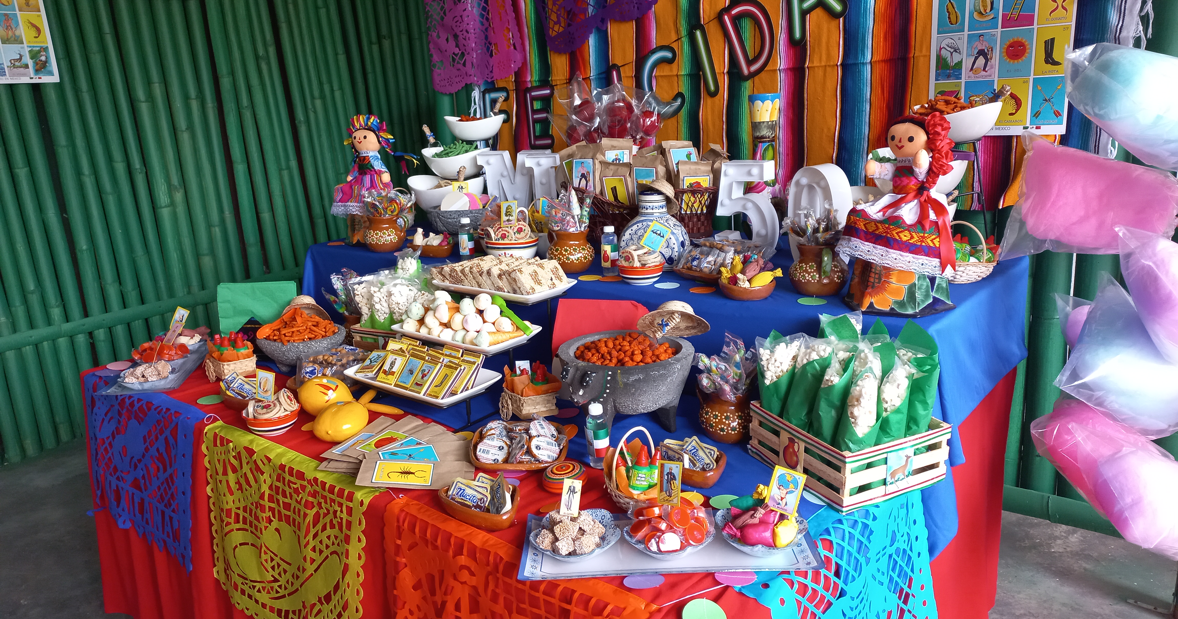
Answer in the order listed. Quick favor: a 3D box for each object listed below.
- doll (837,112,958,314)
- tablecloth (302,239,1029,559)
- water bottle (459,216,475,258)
[{"bbox_3d":[0.576,-0.186,1.586,0.130,0.356,0.205,-17,21,-39],"label":"doll"},{"bbox_3d":[-0.075,0.098,2.200,2.050,0.430,1.040,8,19,40],"label":"tablecloth"},{"bbox_3d":[-0.338,-0.189,2.316,0.043,0.112,0.043,-2,14,6],"label":"water bottle"}]

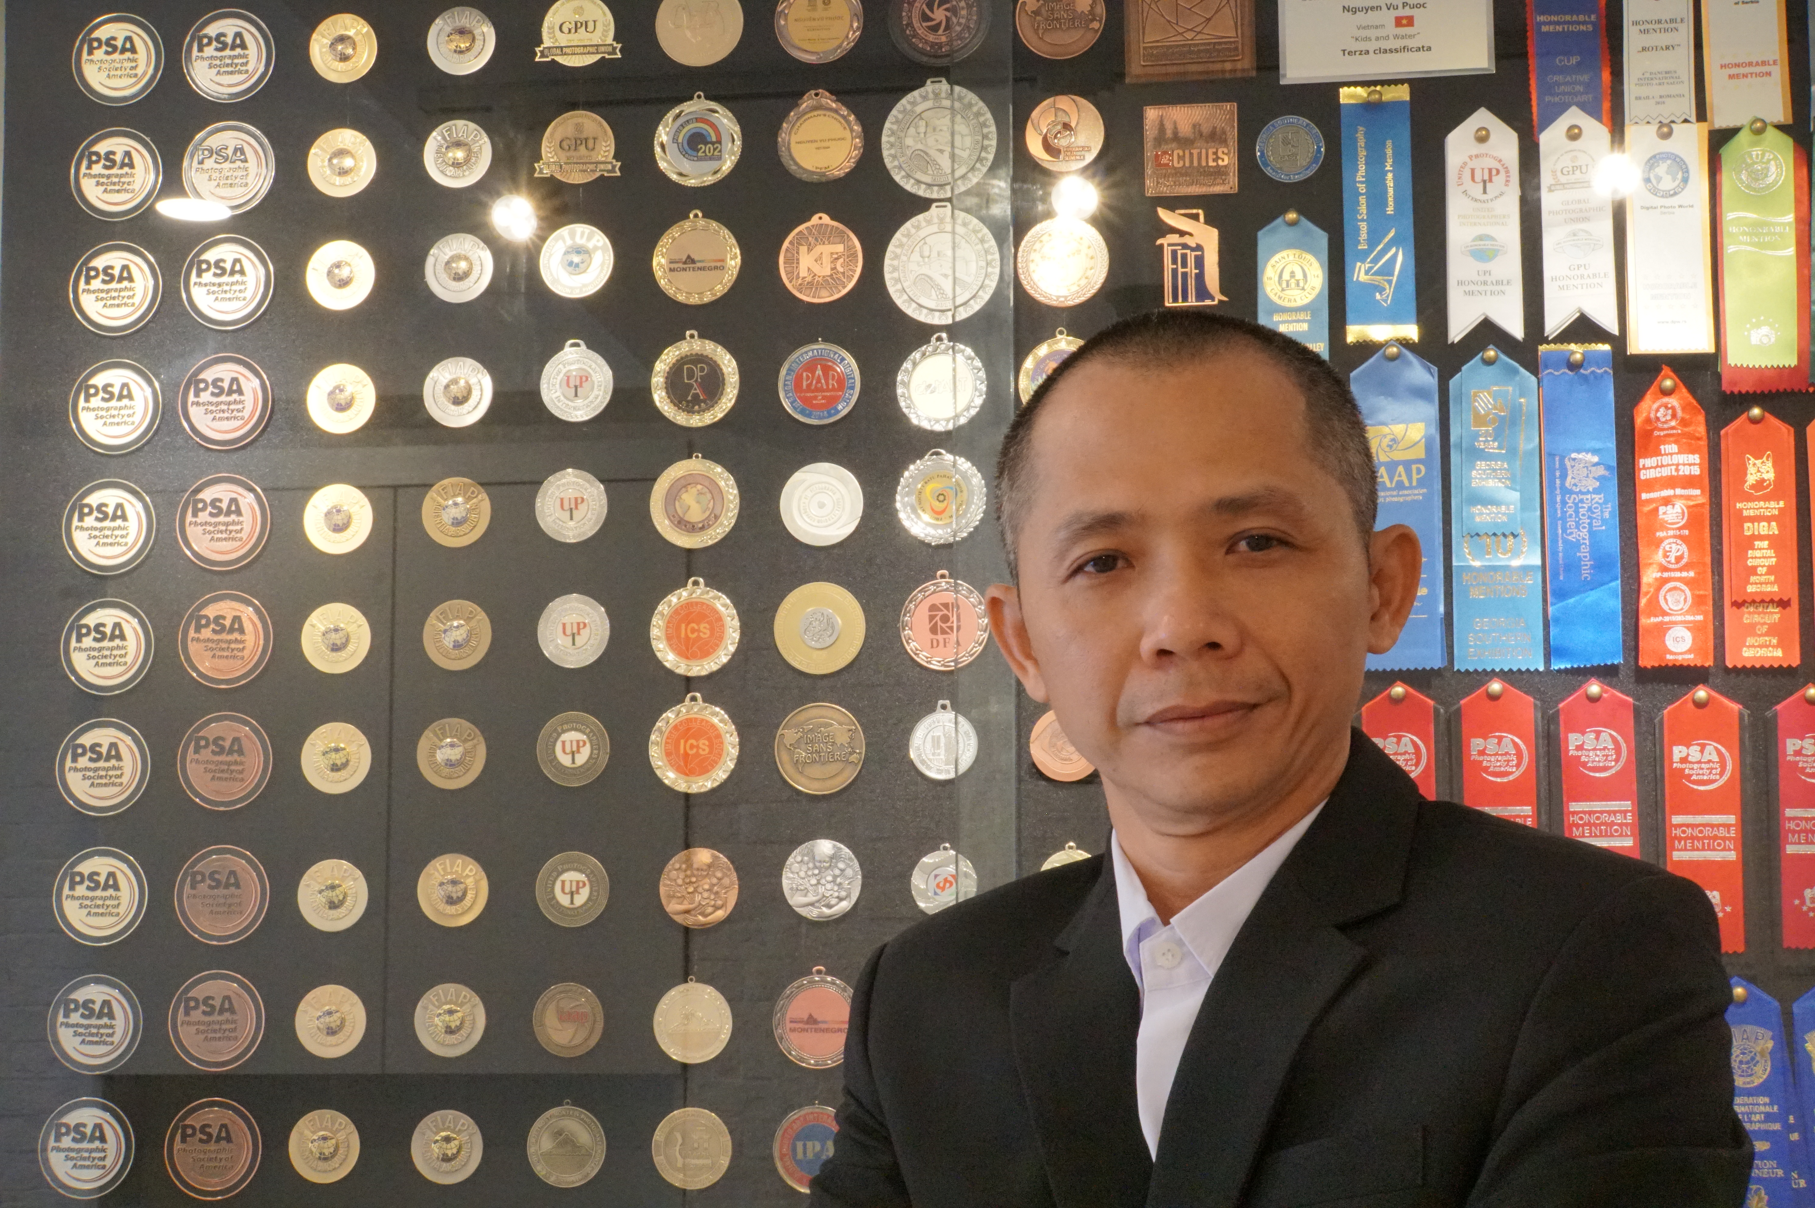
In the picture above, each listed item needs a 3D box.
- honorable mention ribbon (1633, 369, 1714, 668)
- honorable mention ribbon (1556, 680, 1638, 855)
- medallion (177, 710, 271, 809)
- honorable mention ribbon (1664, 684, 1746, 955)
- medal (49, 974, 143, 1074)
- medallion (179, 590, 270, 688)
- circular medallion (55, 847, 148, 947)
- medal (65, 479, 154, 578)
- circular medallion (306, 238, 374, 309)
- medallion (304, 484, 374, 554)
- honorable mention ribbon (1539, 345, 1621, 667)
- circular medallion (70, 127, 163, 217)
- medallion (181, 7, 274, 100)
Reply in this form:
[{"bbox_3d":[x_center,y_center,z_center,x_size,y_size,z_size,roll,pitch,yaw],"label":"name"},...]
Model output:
[{"bbox_3d":[0.517,-0.060,1.871,0.049,0.205,0.008,0,-6,7],"label":"honorable mention ribbon"},{"bbox_3d":[0.452,0.136,1.801,0.048,0.175,0.004,-1,-7,7],"label":"honorable mention ribbon"},{"bbox_3d":[-0.493,0.114,2.005,0.071,0.071,0.007,-1,-6,7],"label":"medallion"},{"bbox_3d":[0.549,0.148,1.908,0.052,0.185,0.006,0,-7,7],"label":"honorable mention ribbon"},{"bbox_3d":[-0.576,0.298,1.961,0.070,0.070,0.007,-1,-7,7],"label":"medal"},{"bbox_3d":[-0.488,0.026,1.982,0.070,0.070,0.007,-1,-7,7],"label":"medallion"},{"bbox_3d":[-0.584,0.212,2.006,0.072,0.072,0.007,-1,-6,7],"label":"circular medallion"},{"bbox_3d":[-0.572,-0.055,1.985,0.066,0.069,0.006,-1,-6,7],"label":"medal"},{"bbox_3d":[-0.400,-0.232,1.952,0.050,0.050,0.005,-1,-7,7],"label":"circular medallion"},{"bbox_3d":[-0.423,-0.064,2.058,0.053,0.053,0.005,-1,-7,7],"label":"medallion"},{"bbox_3d":[0.462,-0.067,1.902,0.048,0.224,0.006,-1,-6,7],"label":"honorable mention ribbon"},{"bbox_3d":[-0.575,-0.313,2.013,0.067,0.068,0.006,-1,-6,7],"label":"circular medallion"},{"bbox_3d":[-0.498,-0.402,2.031,0.070,0.070,0.007,-1,-7,7],"label":"medallion"}]

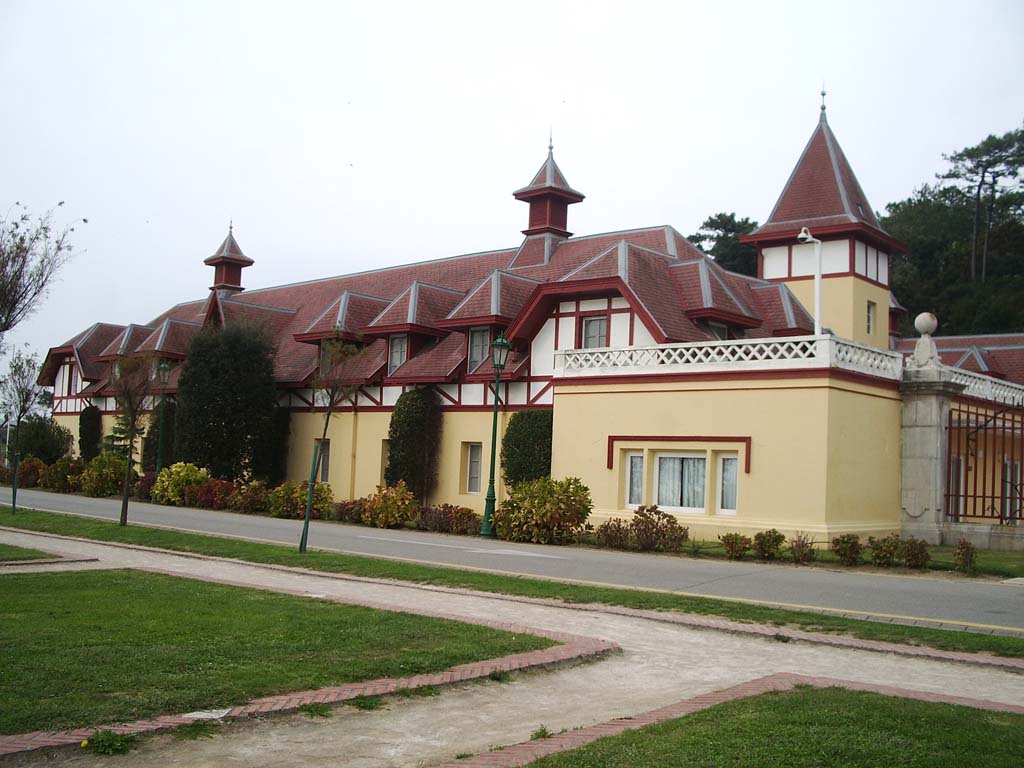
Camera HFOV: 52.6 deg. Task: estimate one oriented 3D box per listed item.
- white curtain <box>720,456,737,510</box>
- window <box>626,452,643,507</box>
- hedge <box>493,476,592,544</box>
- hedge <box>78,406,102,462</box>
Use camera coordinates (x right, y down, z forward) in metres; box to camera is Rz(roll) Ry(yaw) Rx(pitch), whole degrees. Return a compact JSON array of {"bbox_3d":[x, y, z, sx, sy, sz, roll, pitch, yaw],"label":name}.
[{"bbox_3d":[5.640,2.562,26.323,0.666,1.411,0.100,-2,-7,45],"label":"white curtain"},{"bbox_3d":[3.436,2.631,28.323,0.813,1.597,0.140,-2,-7,45],"label":"window"},{"bbox_3d":[0.688,2.715,22.561,2.200,1.350,1.900,-2,-6,42],"label":"hedge"},{"bbox_3d":[-22.178,3.133,54.440,1.500,3.804,0.700,-2,-7,45],"label":"hedge"}]

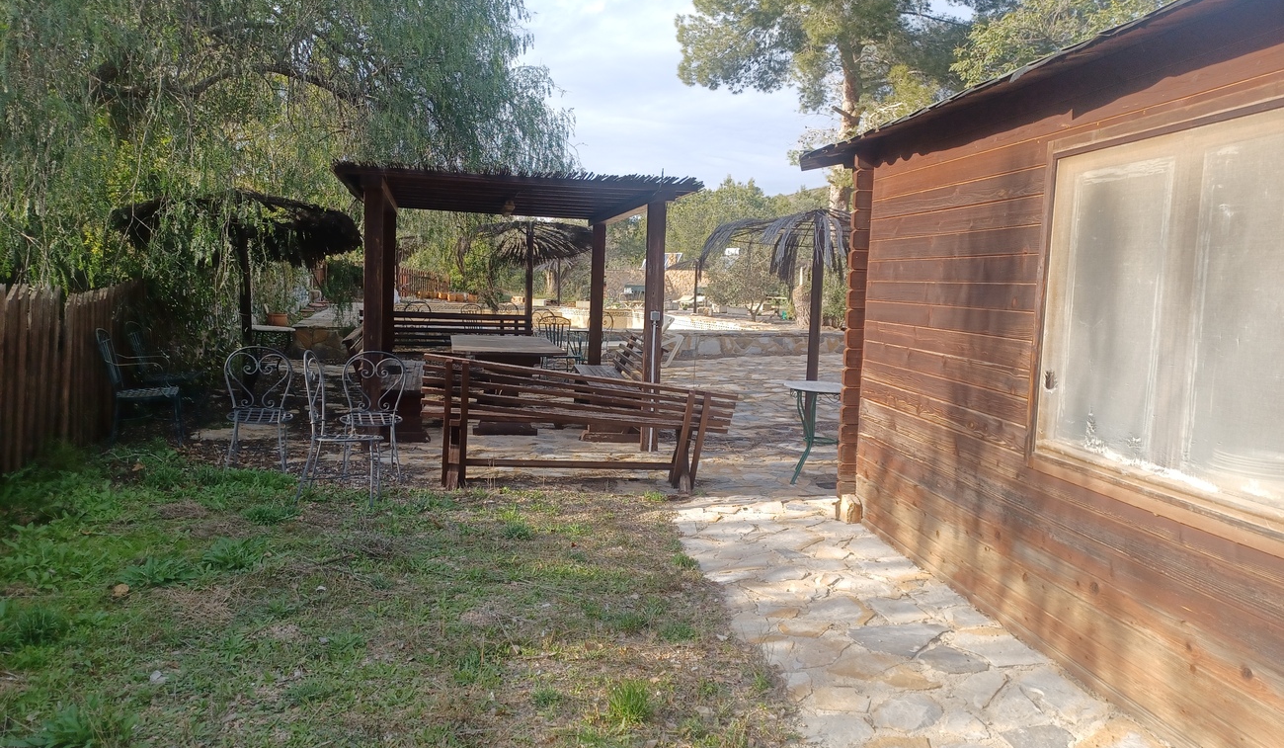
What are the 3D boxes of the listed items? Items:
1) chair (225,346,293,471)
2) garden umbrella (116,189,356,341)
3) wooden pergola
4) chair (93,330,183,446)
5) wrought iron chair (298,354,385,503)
[{"bbox_3d":[-2.760,0.231,6.724,0.460,0.890,0.520,0,6,-18],"label":"chair"},{"bbox_3d":[-4.381,-0.861,10.130,2.700,2.280,2.700,2,6,0],"label":"garden umbrella"},{"bbox_3d":[-1.337,-0.658,9.265,2.870,2.270,3.750,1,6,-11],"label":"wooden pergola"},{"bbox_3d":[-4.007,0.103,7.460,0.630,0.910,0.540,1,6,-14],"label":"chair"},{"bbox_3d":[-1.899,0.342,5.868,0.530,0.900,0.460,2,6,-4],"label":"wrought iron chair"}]

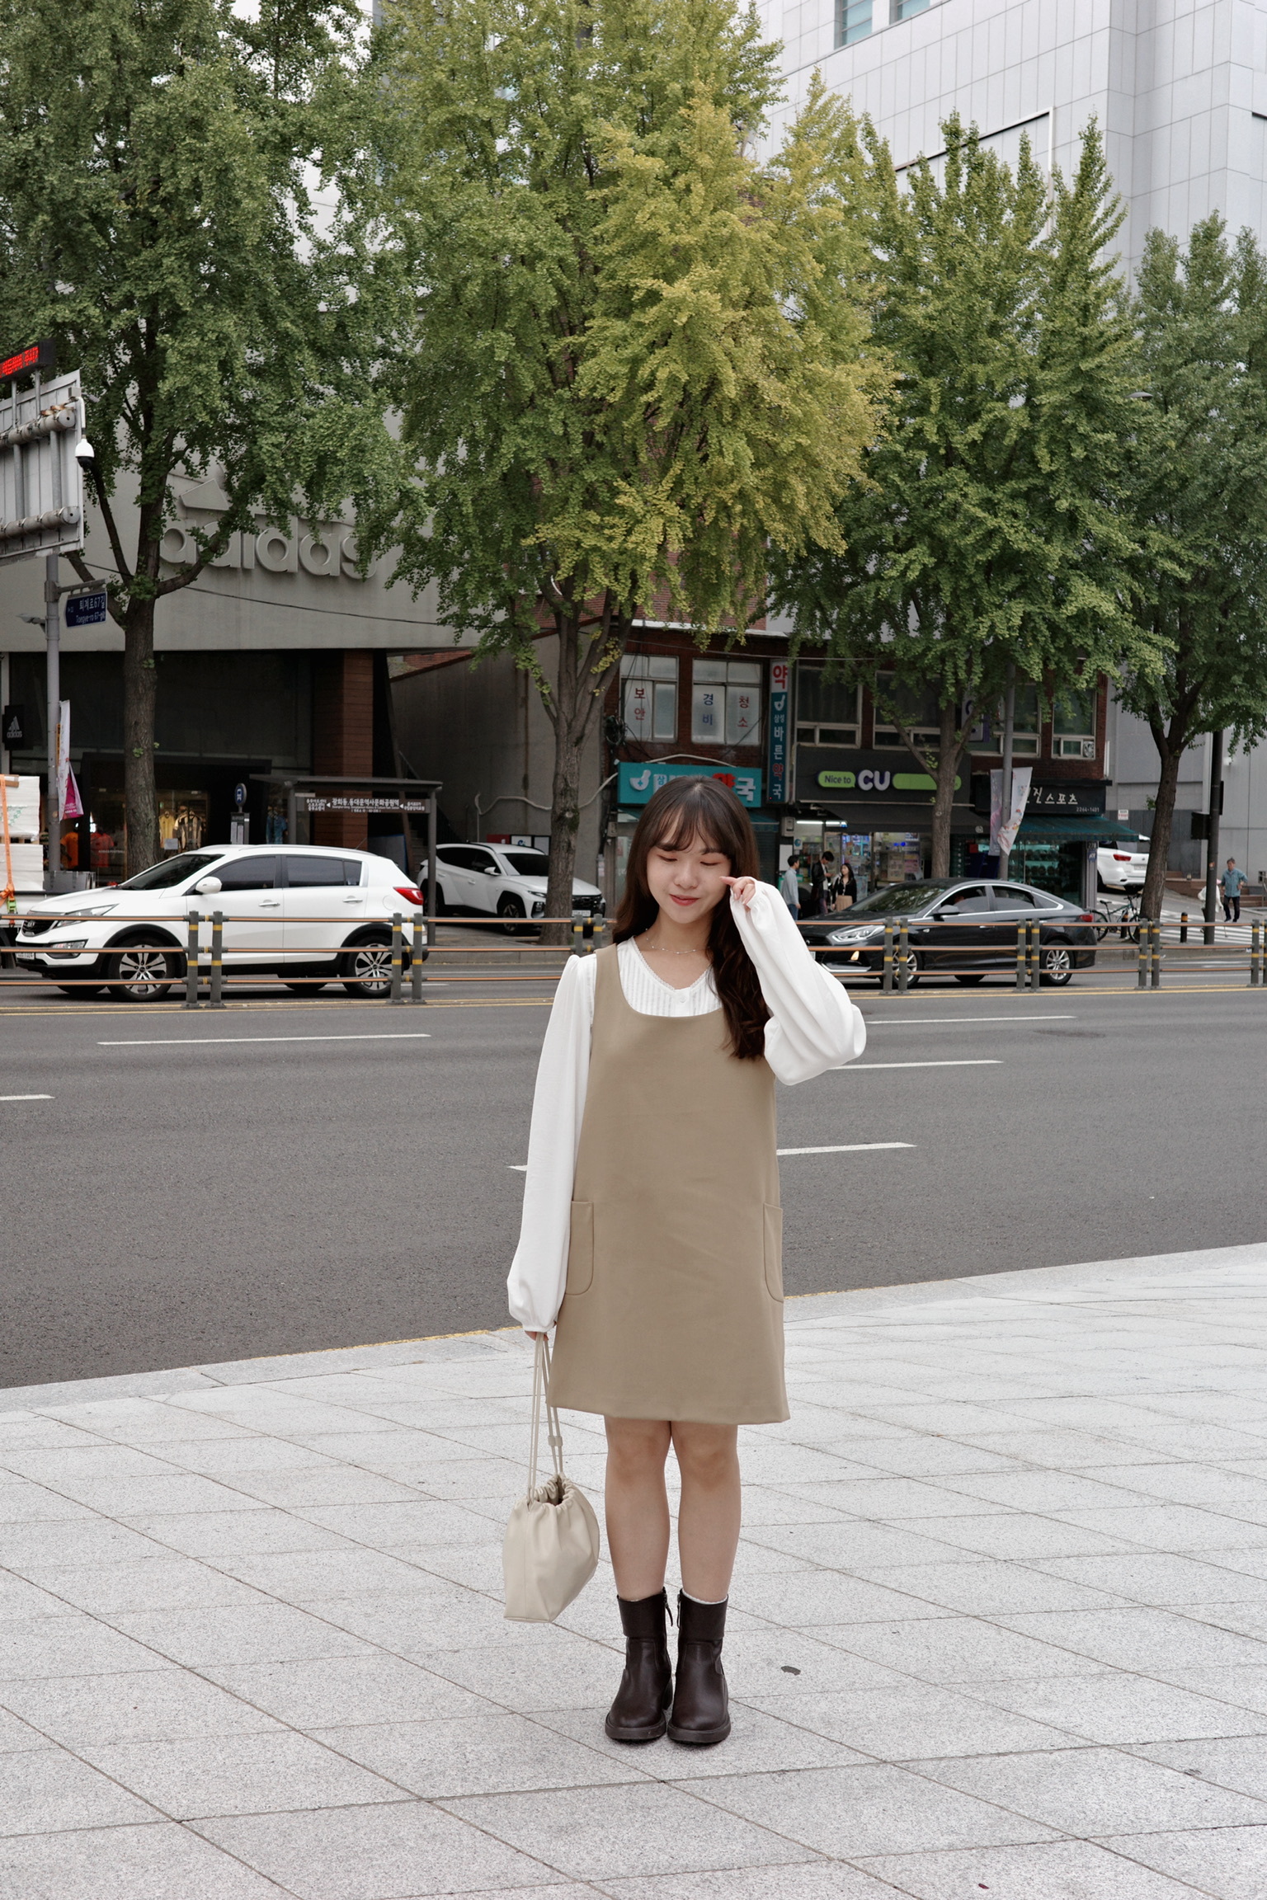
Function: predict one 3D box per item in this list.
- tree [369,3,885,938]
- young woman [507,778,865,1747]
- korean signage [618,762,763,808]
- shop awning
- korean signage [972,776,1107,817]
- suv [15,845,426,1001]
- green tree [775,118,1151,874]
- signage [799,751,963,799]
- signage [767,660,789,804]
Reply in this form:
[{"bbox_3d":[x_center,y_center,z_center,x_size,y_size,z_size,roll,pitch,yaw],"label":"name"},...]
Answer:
[{"bbox_3d":[-0.107,-7.337,32.183,7.900,14.606,7.600,1,3,0],"label":"tree"},{"bbox_3d":[0.089,0.514,3.574,0.590,1.610,0.380,1,3,-3],"label":"young woman"},{"bbox_3d":[1.005,-3.056,39.386,3.306,0.740,0.300,-1,4,-35],"label":"korean signage"},{"bbox_3d":[8.874,-2.586,44.376,3.973,0.552,1.100,-1,4,-35],"label":"shop awning"},{"bbox_3d":[8.477,-3.234,44.576,3.986,0.716,0.350,-1,4,-35],"label":"korean signage"},{"bbox_3d":[-4.396,-0.328,22.779,4.440,1.640,1.860,-1,4,-36],"label":"suv"},{"bbox_3d":[5.715,-7.245,36.817,6.800,14.248,6.600,1,3,0],"label":"green tree"},{"bbox_3d":[4.966,-3.440,42.166,4.521,1.053,0.250,-1,4,-35],"label":"signage"},{"bbox_3d":[2.757,-4.149,40.297,0.150,2.709,0.520,-1,4,-35],"label":"signage"}]

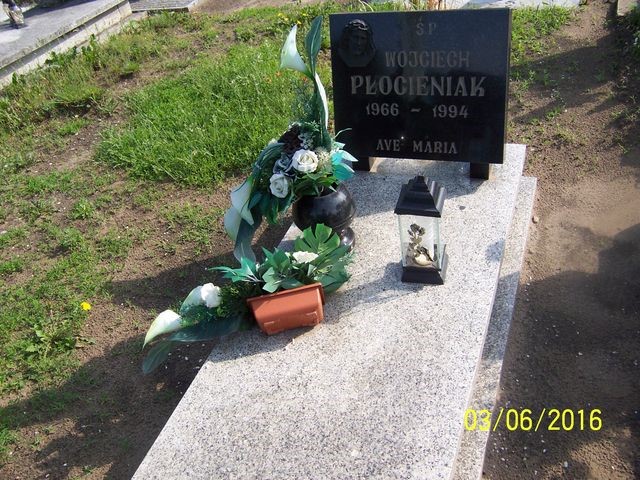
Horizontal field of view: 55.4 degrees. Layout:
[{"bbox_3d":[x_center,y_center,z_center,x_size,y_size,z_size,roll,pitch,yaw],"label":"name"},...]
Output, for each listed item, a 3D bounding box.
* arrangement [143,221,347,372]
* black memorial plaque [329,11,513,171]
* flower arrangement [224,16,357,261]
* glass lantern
[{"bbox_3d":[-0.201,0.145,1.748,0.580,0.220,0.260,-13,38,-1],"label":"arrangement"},{"bbox_3d":[0.334,-0.521,2.107,0.600,0.505,0.040,6,27,22],"label":"black memorial plaque"},{"bbox_3d":[-0.104,-0.248,1.812,0.420,0.690,0.320,-1,39,13],"label":"flower arrangement"},{"bbox_3d":[0.293,-0.041,1.739,0.125,0.330,0.125,3,40,19],"label":"glass lantern"}]

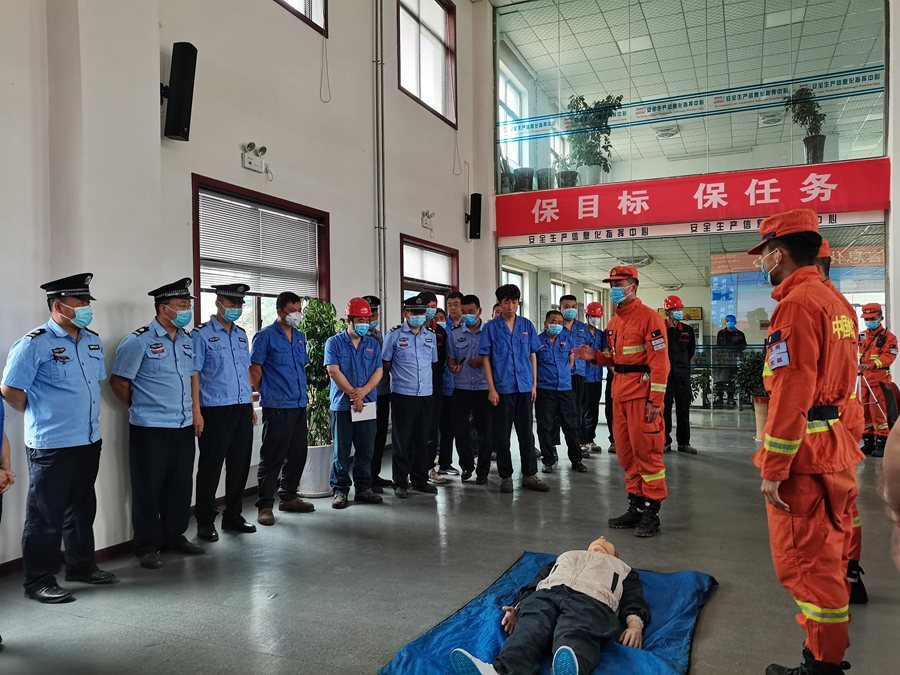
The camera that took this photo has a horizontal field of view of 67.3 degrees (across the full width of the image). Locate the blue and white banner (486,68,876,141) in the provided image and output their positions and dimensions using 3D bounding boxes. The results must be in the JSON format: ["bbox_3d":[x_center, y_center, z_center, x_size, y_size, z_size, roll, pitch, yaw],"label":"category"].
[{"bbox_3d":[3.187,-3.319,9.807,5.310,0.320,0.030,-1,0,24],"label":"blue and white banner"}]

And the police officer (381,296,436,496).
[{"bbox_3d":[-0.352,0.496,6.026,0.500,1.732,0.350,-1,0,-18],"label":"police officer"}]

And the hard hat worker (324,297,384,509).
[{"bbox_3d":[-0.805,0.509,5.571,0.510,1.677,0.420,-1,0,-25],"label":"hard hat worker"}]

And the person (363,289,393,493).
[{"bbox_3d":[-0.698,0.493,6.166,0.480,1.743,0.340,-1,0,-23],"label":"person"}]

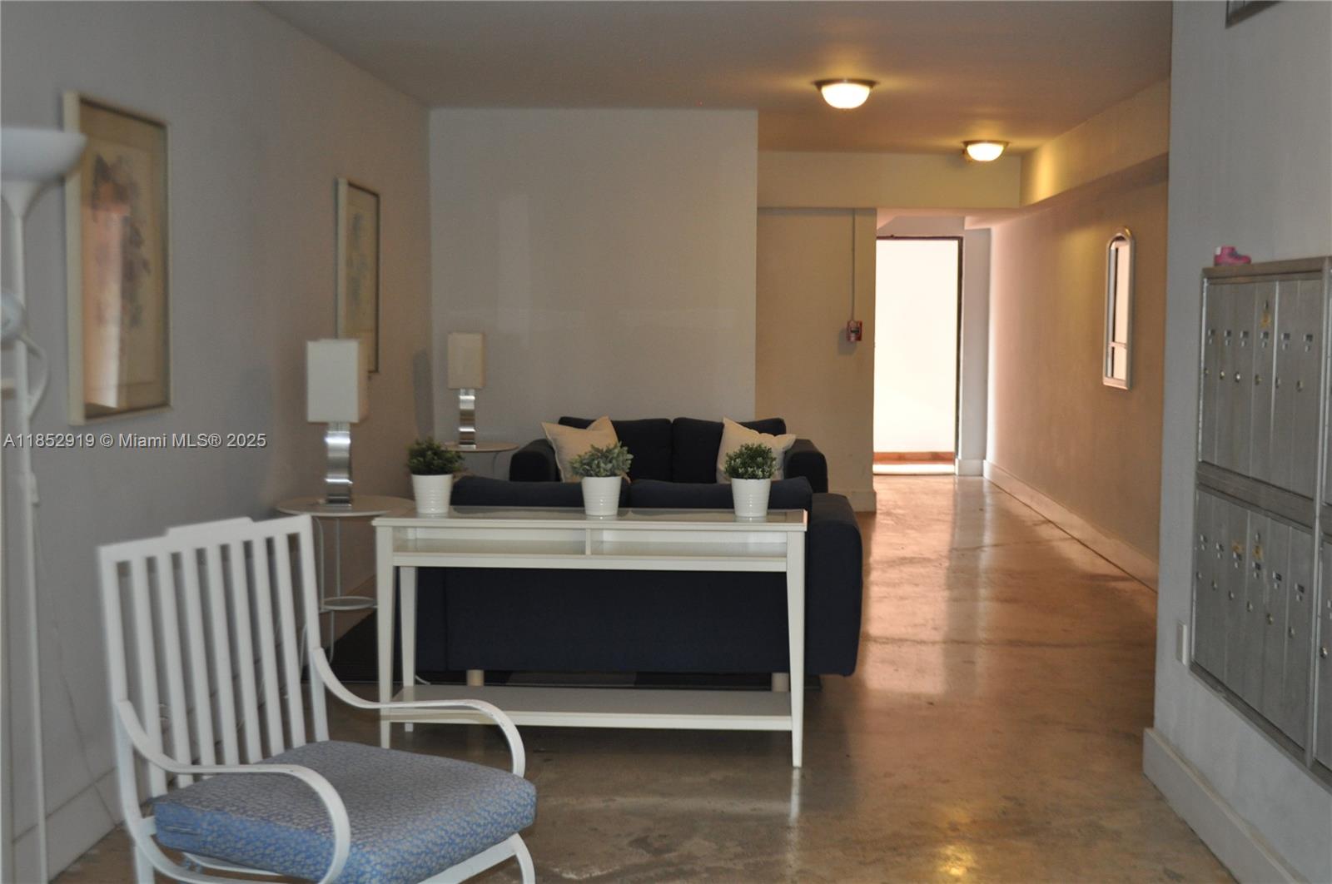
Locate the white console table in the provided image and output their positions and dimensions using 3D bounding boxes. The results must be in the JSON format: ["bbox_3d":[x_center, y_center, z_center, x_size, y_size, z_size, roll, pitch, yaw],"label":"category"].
[{"bbox_3d":[-0.225,0.606,5.284,1.330,0.750,0.370,0,5,4],"label":"white console table"}]

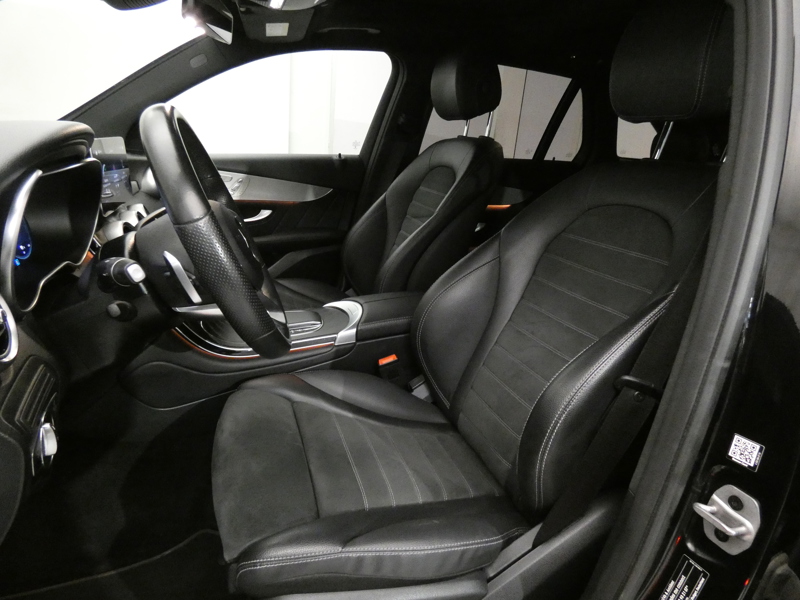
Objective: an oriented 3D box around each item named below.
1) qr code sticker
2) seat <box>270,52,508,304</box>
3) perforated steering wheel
[{"bbox_3d":[0.328,0.145,0.439,0.001,0.026,0.026,7,10,-31],"label":"qr code sticker"},{"bbox_3d":[-0.110,-0.270,1.450,0.850,0.990,0.540,-2,21,-20],"label":"seat"},{"bbox_3d":[-0.255,-0.081,0.648,0.085,0.365,0.370,-25,27,-9],"label":"perforated steering wheel"}]

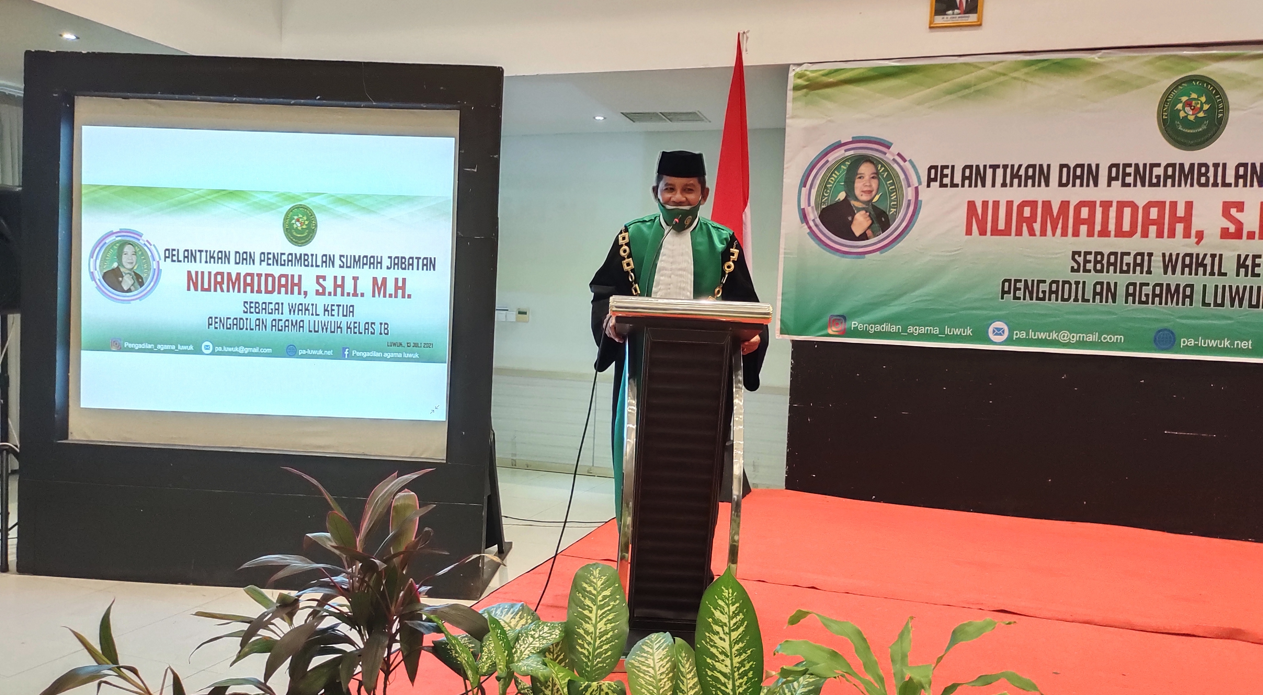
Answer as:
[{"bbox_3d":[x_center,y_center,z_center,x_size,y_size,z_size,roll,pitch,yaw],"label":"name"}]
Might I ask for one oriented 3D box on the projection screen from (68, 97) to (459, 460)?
[{"bbox_3d":[-2.009,-0.369,4.936,2.115,1.877,0.050,3,3,3],"label":"projection screen"}]

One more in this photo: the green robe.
[{"bbox_3d":[0.163,0.150,3.514,0.660,1.334,0.450,3,3,3],"label":"green robe"}]

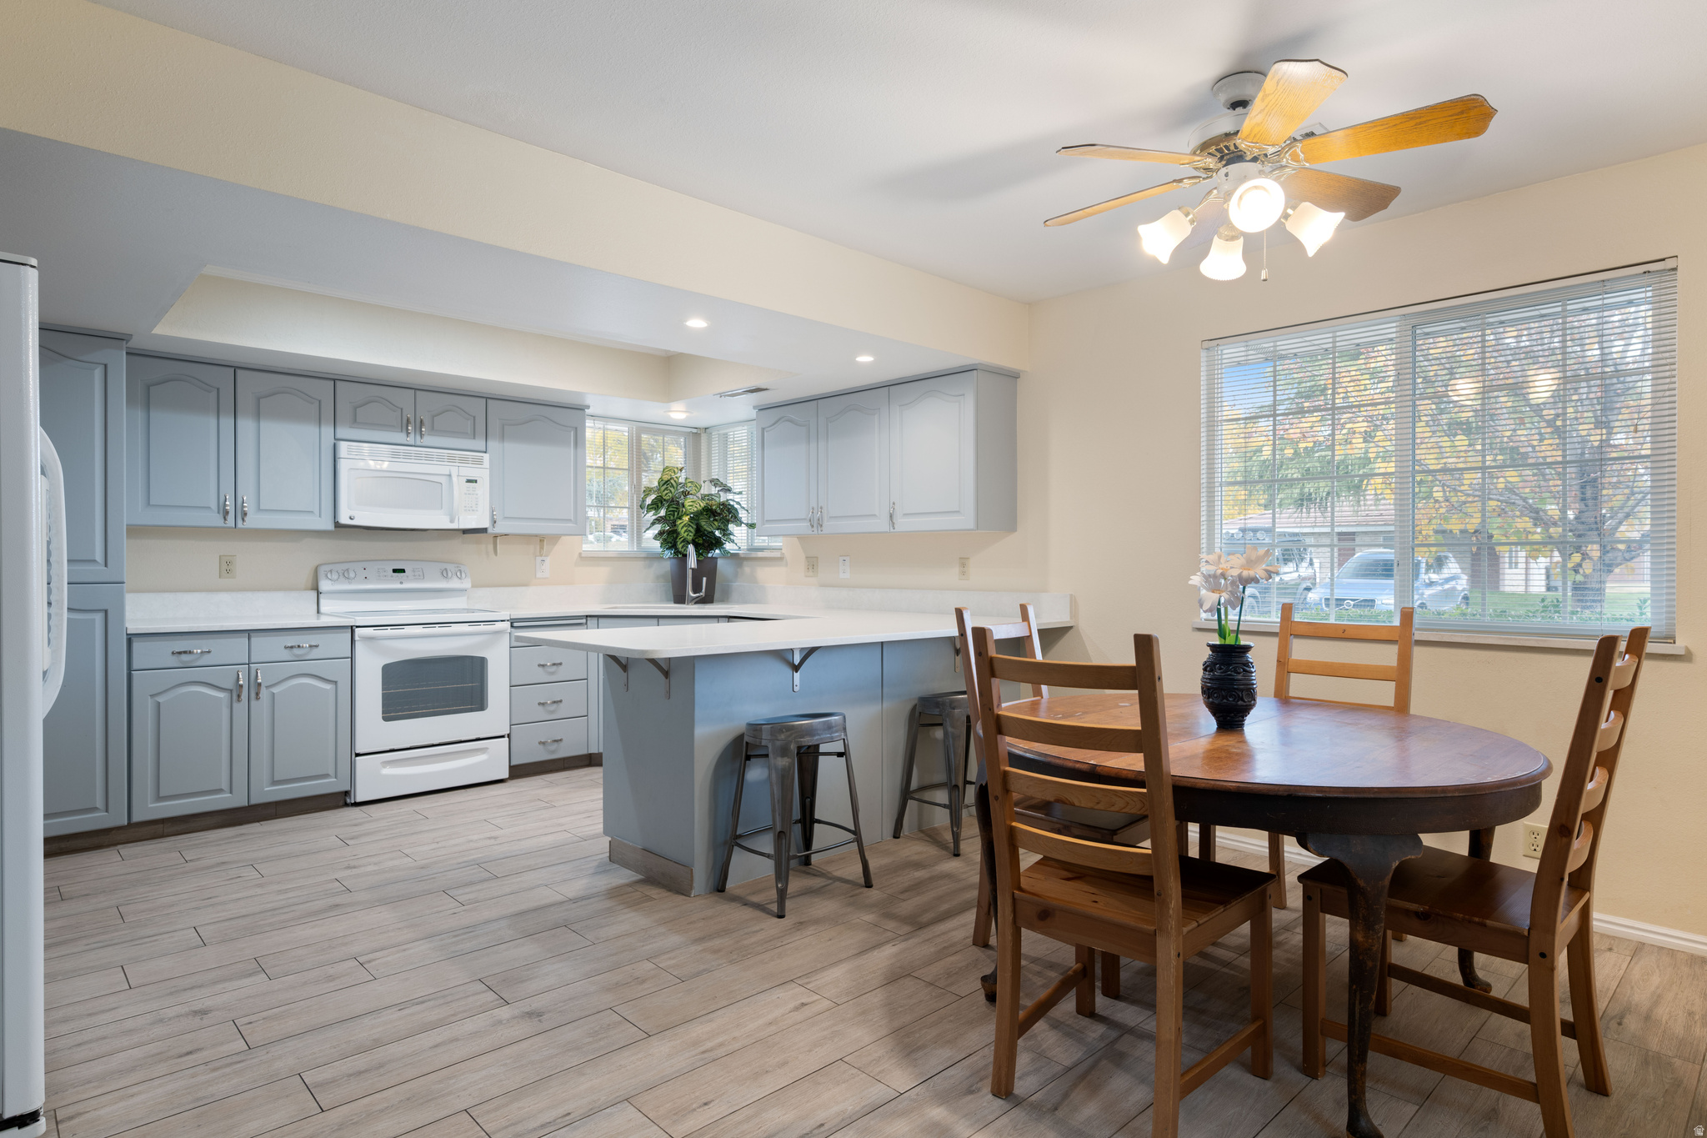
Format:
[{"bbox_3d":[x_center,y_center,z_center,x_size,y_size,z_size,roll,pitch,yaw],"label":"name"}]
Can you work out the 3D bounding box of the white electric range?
[{"bbox_3d":[-2.346,0.560,4.846,0.758,1.195,0.670,0,0,-44],"label":"white electric range"}]

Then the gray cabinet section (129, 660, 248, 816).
[{"bbox_3d":[-3.066,0.751,4.121,0.419,0.632,0.560,0,-1,-43],"label":"gray cabinet section"}]

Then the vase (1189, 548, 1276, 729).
[{"bbox_3d":[1.050,0.184,2.497,0.220,0.493,0.200,0,0,23],"label":"vase"}]

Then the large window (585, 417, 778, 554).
[{"bbox_3d":[-1.114,-0.553,5.885,0.940,0.890,0.940,0,1,-43],"label":"large window"}]

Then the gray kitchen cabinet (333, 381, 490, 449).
[{"bbox_3d":[-2.472,-0.812,4.968,0.769,0.306,0.325,0,0,-44],"label":"gray kitchen cabinet"}]

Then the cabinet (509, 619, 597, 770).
[{"bbox_3d":[-1.910,0.676,5.314,0.495,0.806,0.616,0,0,-44],"label":"cabinet"}]

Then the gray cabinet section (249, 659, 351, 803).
[{"bbox_3d":[-2.763,0.754,4.408,0.416,0.632,0.560,0,-1,-43],"label":"gray cabinet section"}]

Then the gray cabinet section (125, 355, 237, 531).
[{"bbox_3d":[-3.203,-0.575,4.265,0.405,0.763,0.325,0,-1,-43],"label":"gray cabinet section"}]

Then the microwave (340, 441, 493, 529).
[{"bbox_3d":[-2.443,-0.431,4.936,0.762,0.425,0.390,0,1,-43],"label":"microwave"}]

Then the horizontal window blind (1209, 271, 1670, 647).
[{"bbox_3d":[2.045,-0.377,3.368,0.060,1.205,1.530,0,1,-43],"label":"horizontal window blind"}]

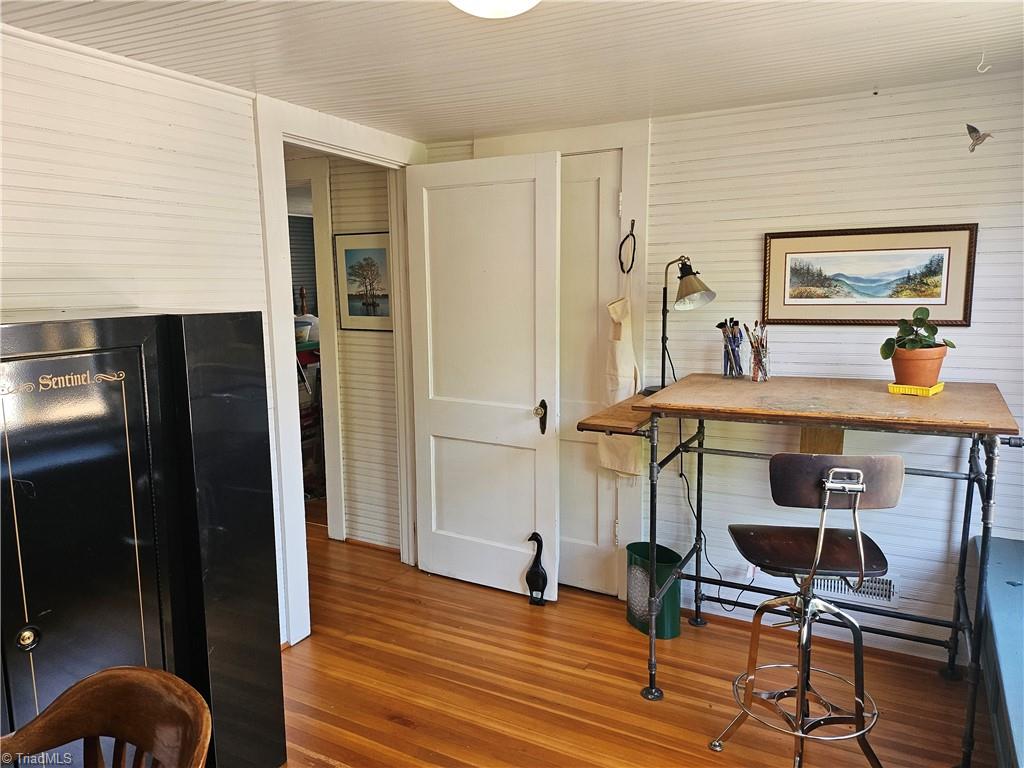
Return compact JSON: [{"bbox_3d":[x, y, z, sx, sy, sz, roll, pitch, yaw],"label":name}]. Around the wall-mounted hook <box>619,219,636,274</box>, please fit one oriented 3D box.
[{"bbox_3d":[0.492,-0.588,3.038,0.080,0.235,0.050,4,10,28],"label":"wall-mounted hook"}]

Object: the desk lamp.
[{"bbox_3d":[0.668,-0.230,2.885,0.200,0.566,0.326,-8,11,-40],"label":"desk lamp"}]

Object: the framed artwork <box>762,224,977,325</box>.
[{"bbox_3d":[1.312,-0.396,2.656,0.704,0.357,0.026,4,10,28],"label":"framed artwork"}]

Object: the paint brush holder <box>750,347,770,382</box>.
[{"bbox_3d":[0.961,-0.077,2.744,0.077,0.133,0.077,4,10,28],"label":"paint brush holder"}]

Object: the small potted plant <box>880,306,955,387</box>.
[{"bbox_3d":[1.378,-0.121,2.414,0.225,0.277,0.210,4,10,28],"label":"small potted plant"}]

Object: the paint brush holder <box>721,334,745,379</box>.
[{"bbox_3d":[0.885,-0.111,2.849,0.092,0.168,0.092,4,10,28],"label":"paint brush holder"}]

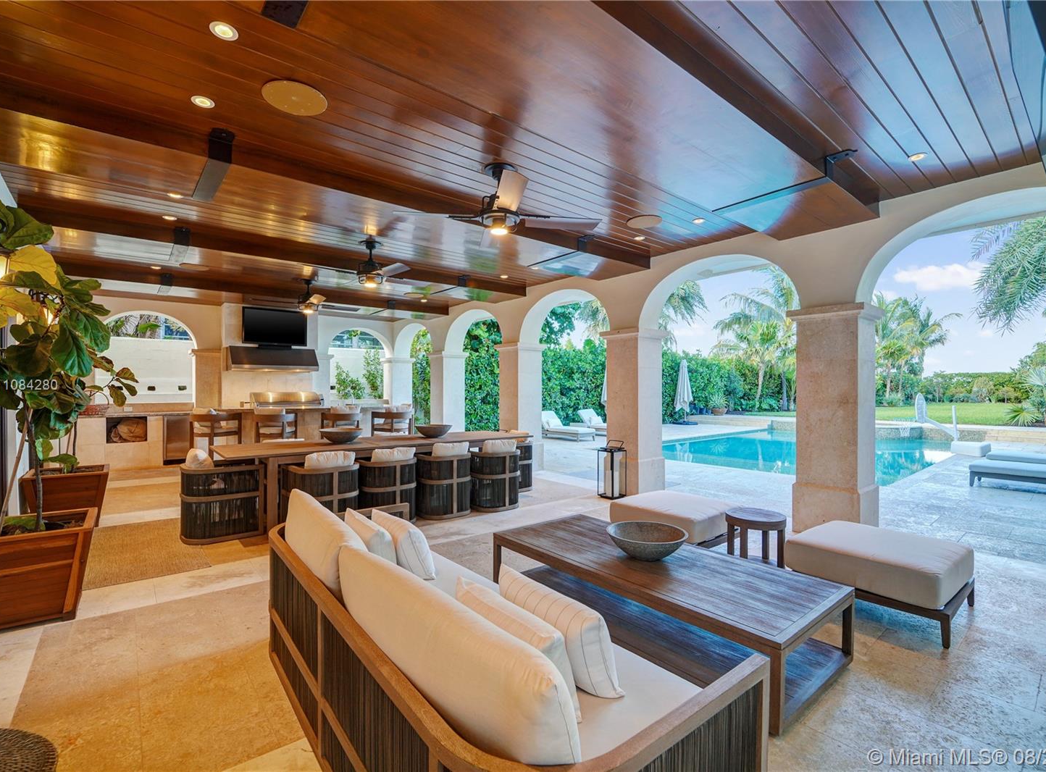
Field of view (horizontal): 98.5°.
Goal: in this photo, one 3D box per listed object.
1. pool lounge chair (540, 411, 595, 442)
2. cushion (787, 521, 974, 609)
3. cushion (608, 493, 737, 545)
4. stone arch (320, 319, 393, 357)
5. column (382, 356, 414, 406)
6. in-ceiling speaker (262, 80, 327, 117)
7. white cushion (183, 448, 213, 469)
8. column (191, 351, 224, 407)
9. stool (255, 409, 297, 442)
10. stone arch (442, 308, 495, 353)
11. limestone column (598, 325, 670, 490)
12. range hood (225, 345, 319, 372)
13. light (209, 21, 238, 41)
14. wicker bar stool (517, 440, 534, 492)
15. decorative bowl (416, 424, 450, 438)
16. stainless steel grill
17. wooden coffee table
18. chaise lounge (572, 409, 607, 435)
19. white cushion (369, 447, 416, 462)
[{"bbox_3d":[1.020,1.041,12.100,0.700,0.720,1.950,0,0,-40],"label":"pool lounge chair"},{"bbox_3d":[2.336,1.129,2.977,0.730,0.200,0.800,0,0,-35],"label":"cushion"},{"bbox_3d":[1.343,1.114,3.963,0.730,0.190,0.770,-1,0,-35],"label":"cushion"},{"bbox_3d":[-3.930,-1.066,10.570,1.620,0.800,0.500,0,-1,-38],"label":"stone arch"},{"bbox_3d":[-3.067,0.390,11.230,0.600,2.120,0.570,0,-1,-38],"label":"column"},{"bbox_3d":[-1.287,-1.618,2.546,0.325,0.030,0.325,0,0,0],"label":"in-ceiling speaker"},{"bbox_3d":[-3.030,0.774,4.220,0.220,0.380,0.500,-12,7,-38],"label":"white cushion"},{"bbox_3d":[-6.216,0.364,8.906,0.550,2.120,0.520,-1,0,-40],"label":"column"},{"bbox_3d":[-3.850,0.900,7.000,0.570,1.080,0.580,0,0,43],"label":"stool"},{"bbox_3d":[-0.764,-1.089,8.888,0.500,0.780,1.950,0,0,-40],"label":"stone arch"},{"bbox_3d":[1.531,0.336,6.193,0.620,2.155,0.650,0,0,-38],"label":"limestone column"},{"bbox_3d":[-4.955,-0.530,8.997,1.520,0.485,0.640,-1,0,-40],"label":"range hood"},{"bbox_3d":[-1.384,-1.635,2.083,0.117,0.025,0.117,0,0,-39],"label":"light"},{"bbox_3d":[-0.210,1.086,6.210,0.600,0.660,0.600,0,0,-38],"label":"wicker bar stool"},{"bbox_3d":[-1.126,0.576,5.690,0.475,0.145,0.475,0,0,-11],"label":"decorative bowl"},{"bbox_3d":[-4.986,0.323,9.510,1.220,0.420,0.620,0,0,-38],"label":"stainless steel grill"},{"bbox_3d":[0.785,1.265,2.920,0.880,0.370,2.010,0,0,-39],"label":"wooden coffee table"},{"bbox_3d":[2.400,1.090,13.500,0.720,0.720,2.000,0,0,-33],"label":"chaise lounge"},{"bbox_3d":[-1.335,0.800,4.630,0.440,0.360,0.150,-1,10,-31],"label":"white cushion"}]

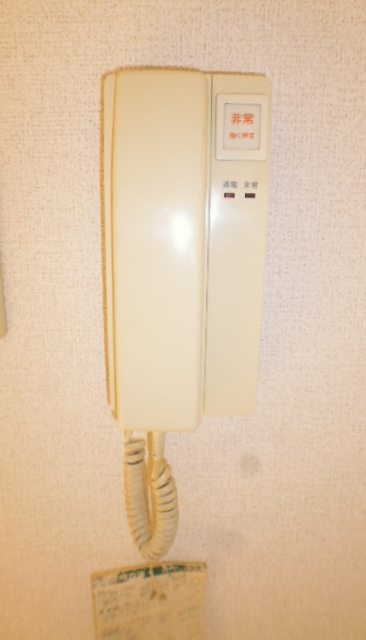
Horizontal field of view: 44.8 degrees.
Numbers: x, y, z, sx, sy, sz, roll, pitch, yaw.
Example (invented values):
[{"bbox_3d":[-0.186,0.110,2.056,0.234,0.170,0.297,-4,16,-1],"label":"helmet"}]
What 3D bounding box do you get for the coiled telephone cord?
[{"bbox_3d":[-0.023,0.127,0.323,0.040,0.105,0.036,1,12,-2],"label":"coiled telephone cord"}]

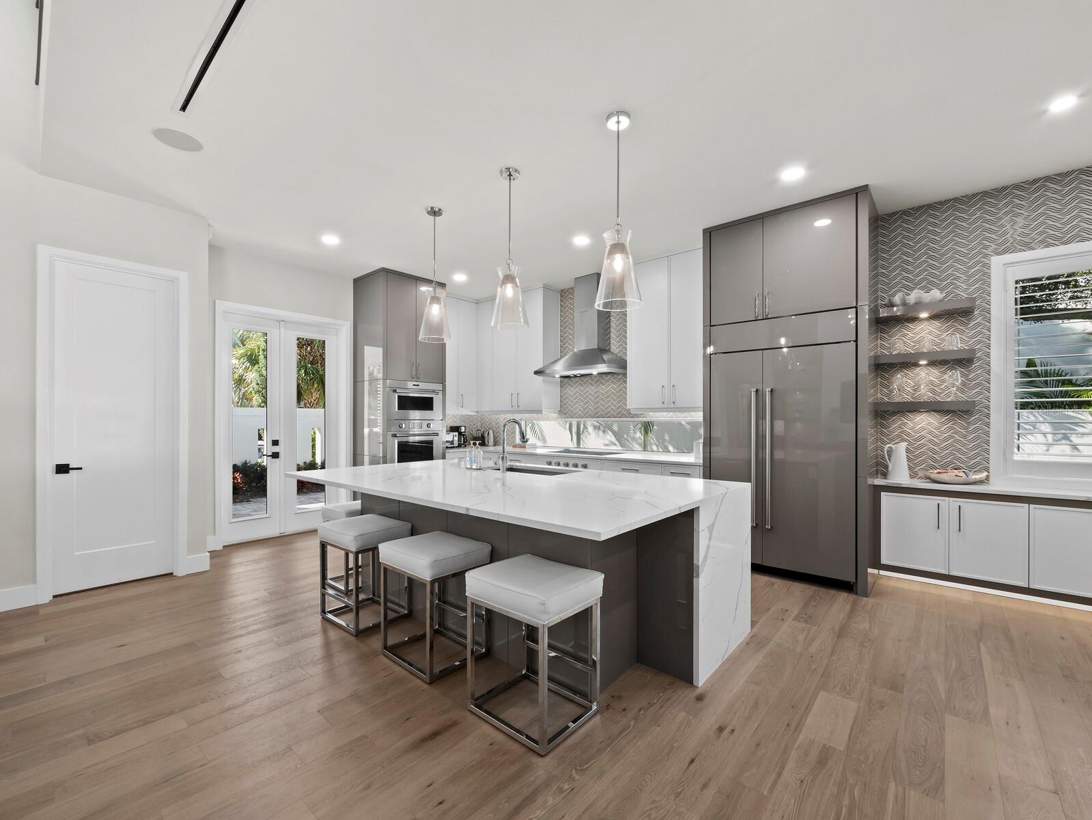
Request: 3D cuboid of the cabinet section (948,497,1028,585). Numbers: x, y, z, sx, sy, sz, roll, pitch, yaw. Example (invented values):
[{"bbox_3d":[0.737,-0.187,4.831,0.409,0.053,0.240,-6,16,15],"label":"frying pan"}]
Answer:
[{"bbox_3d":[3.110,0.923,3.107,0.400,0.565,0.025,0,-1,40],"label":"cabinet section"}]

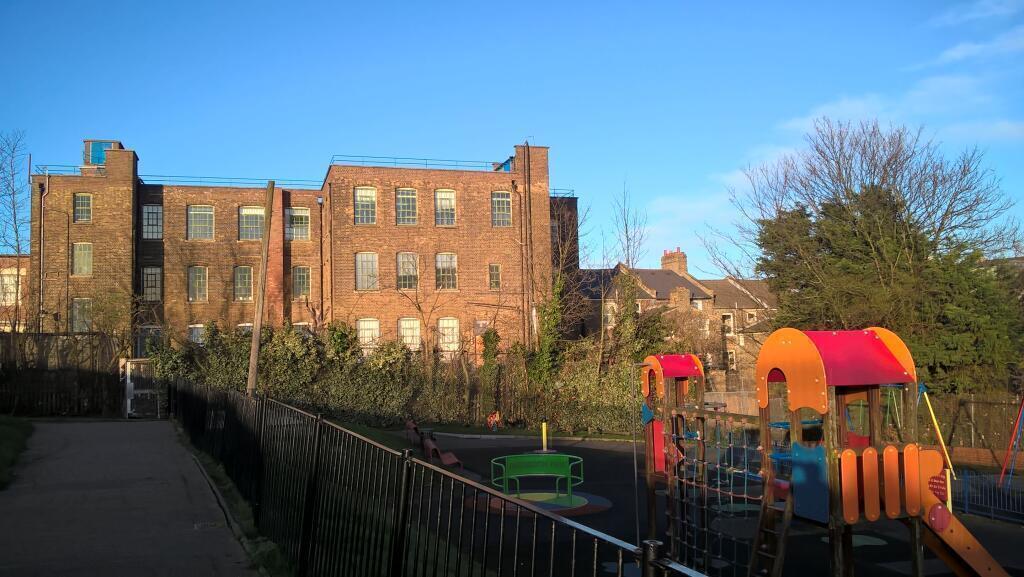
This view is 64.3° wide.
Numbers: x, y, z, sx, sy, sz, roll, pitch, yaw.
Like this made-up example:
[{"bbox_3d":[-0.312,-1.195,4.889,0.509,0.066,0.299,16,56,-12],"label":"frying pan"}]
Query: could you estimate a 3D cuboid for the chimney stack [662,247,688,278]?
[{"bbox_3d":[13.161,-2.187,66.000,0.900,2.350,2.150,0,-4,-22],"label":"chimney stack"}]

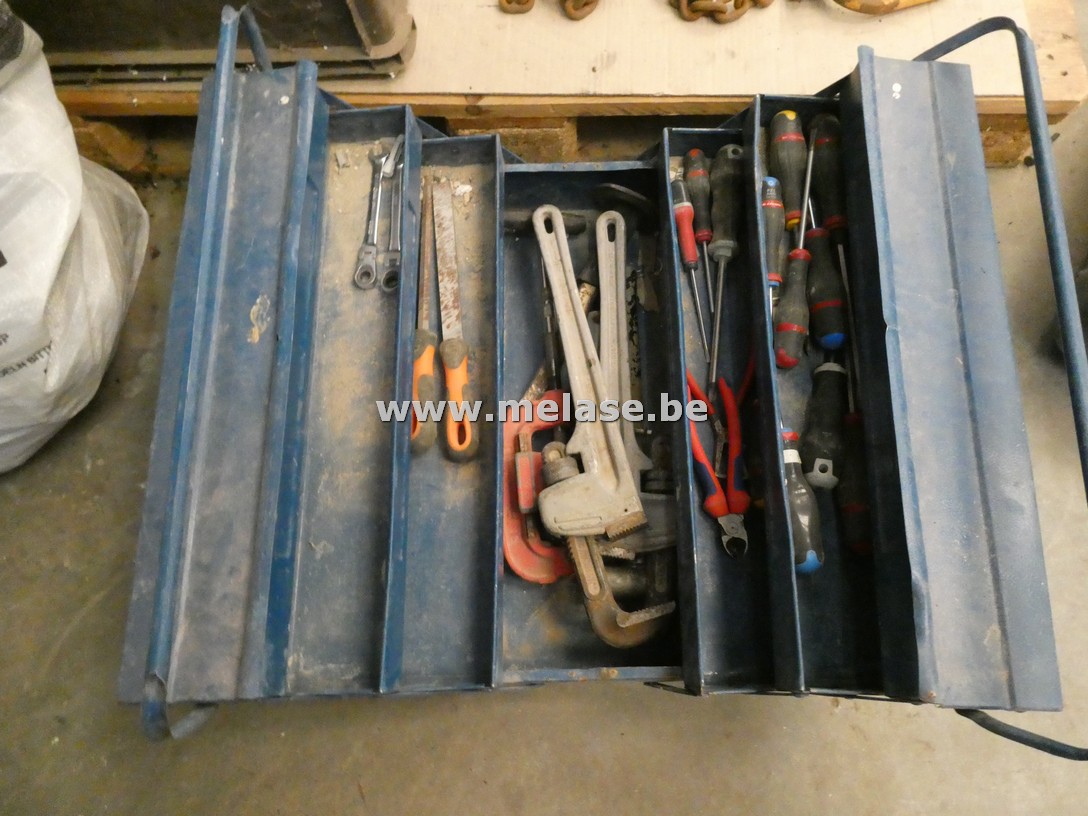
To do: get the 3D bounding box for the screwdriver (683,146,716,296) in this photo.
[{"bbox_3d":[0.165,-0.185,0.780,0.025,0.025,0.180,-4,80,-1],"label":"screwdriver"}]

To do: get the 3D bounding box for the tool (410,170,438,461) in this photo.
[{"bbox_3d":[-0.122,-0.102,0.780,0.030,0.029,0.303,-1,76,1],"label":"tool"}]

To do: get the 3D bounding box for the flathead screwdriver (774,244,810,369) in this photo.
[{"bbox_3d":[0.238,-0.151,0.699,0.034,0.034,0.236,9,81,2],"label":"flathead screwdriver"}]

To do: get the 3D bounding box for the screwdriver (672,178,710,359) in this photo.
[{"bbox_3d":[0.154,-0.142,0.770,0.022,0.022,0.198,-6,80,-1],"label":"screwdriver"}]

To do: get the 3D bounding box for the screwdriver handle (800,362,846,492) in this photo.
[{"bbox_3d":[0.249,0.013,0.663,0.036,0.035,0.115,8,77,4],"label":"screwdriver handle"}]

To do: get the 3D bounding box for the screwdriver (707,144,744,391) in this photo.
[{"bbox_3d":[0.181,-0.142,0.764,0.037,0.037,0.273,7,80,2],"label":"screwdriver"}]

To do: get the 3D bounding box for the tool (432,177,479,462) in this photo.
[{"bbox_3d":[-0.094,-0.096,0.779,0.031,0.027,0.306,-6,76,0],"label":"tool"}]

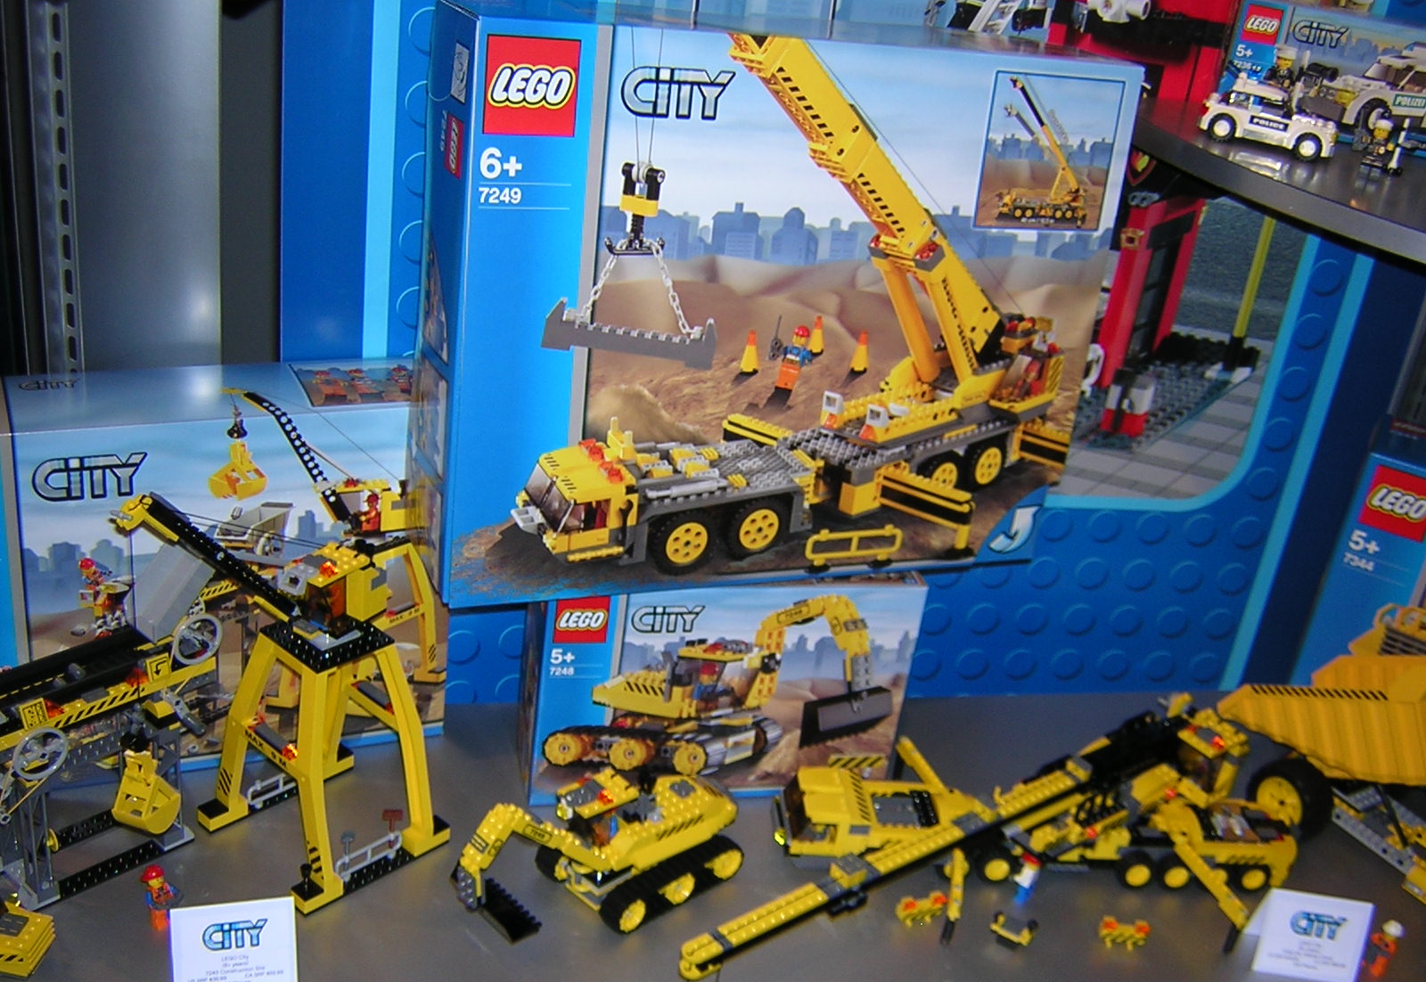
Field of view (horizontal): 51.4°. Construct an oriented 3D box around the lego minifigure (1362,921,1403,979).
[{"bbox_3d":[0.494,0.335,1.087,0.026,0.043,0.019,23,29,29],"label":"lego minifigure"}]

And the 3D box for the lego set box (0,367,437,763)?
[{"bbox_3d":[-0.391,0.062,1.105,0.373,0.290,0.097,-6,29,-26],"label":"lego set box"}]

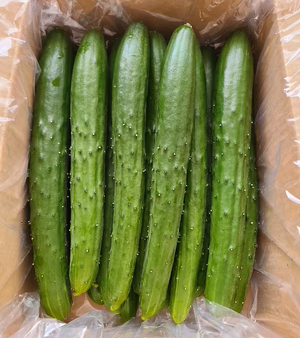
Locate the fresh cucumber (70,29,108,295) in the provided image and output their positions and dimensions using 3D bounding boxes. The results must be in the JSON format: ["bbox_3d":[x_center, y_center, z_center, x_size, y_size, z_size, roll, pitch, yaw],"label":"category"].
[{"bbox_3d":[-0.070,-0.019,0.339,0.041,0.039,0.302,-1,79,0],"label":"fresh cucumber"}]

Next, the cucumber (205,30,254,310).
[{"bbox_3d":[0.091,-0.010,0.332,0.043,0.042,0.317,5,79,1],"label":"cucumber"}]

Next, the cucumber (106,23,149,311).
[{"bbox_3d":[-0.021,-0.019,0.283,0.033,0.033,0.282,2,75,1],"label":"cucumber"}]

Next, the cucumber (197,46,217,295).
[{"bbox_3d":[0.067,-0.009,0.364,0.042,0.041,0.306,4,79,1],"label":"cucumber"}]

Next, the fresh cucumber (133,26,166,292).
[{"bbox_3d":[0.000,-0.023,0.311,0.035,0.035,0.283,3,75,1],"label":"fresh cucumber"}]

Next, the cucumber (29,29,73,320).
[{"bbox_3d":[-0.088,-0.013,0.287,0.039,0.036,0.287,-4,75,-1],"label":"cucumber"}]

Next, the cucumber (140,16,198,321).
[{"bbox_3d":[0.019,-0.016,0.280,0.036,0.036,0.288,8,75,2],"label":"cucumber"}]

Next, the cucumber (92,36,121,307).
[{"bbox_3d":[-0.042,-0.014,0.306,0.033,0.033,0.286,1,75,0],"label":"cucumber"}]

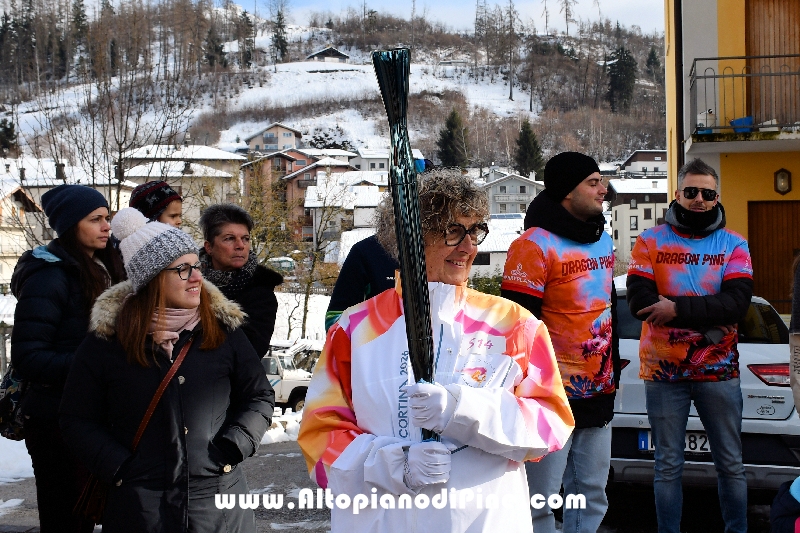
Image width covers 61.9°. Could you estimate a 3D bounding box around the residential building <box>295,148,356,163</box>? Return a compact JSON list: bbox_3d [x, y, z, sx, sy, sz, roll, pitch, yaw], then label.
[{"bbox_3d":[-15.425,-20.498,138.000,13.000,7.500,10.000,0,-1,0],"label":"residential building"}]

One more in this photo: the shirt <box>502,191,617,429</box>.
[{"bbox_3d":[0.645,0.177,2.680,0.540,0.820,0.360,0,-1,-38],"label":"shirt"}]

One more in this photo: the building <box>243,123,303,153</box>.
[{"bbox_3d":[-31.000,-30.200,163.000,13.200,8.000,11.000,0,0,0],"label":"building"}]

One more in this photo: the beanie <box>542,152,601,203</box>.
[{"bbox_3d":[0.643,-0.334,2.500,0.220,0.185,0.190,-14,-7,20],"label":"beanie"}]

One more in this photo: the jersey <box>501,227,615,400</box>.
[{"bbox_3d":[0.637,0.189,2.680,0.530,0.710,0.350,0,-1,-38],"label":"jersey"}]

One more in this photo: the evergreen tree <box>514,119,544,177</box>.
[{"bbox_3d":[23.316,-20.885,120.000,5.400,11.500,5.400,0,-2,0],"label":"evergreen tree"}]

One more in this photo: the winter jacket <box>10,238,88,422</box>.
[{"bbox_3d":[-1.221,0.236,2.500,0.390,0.660,0.500,-1,-1,20],"label":"winter jacket"}]

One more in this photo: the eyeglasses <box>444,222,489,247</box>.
[{"bbox_3d":[0.116,-0.072,1.590,0.140,0.052,0.135,2,-3,-37],"label":"eyeglasses"}]

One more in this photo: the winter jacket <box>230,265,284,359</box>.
[{"bbox_3d":[-0.655,0.310,2.470,0.500,0.720,0.320,0,0,-27],"label":"winter jacket"}]

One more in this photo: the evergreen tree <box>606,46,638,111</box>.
[{"bbox_3d":[68.200,-57.600,205.000,8.700,20.500,8.700,0,0,0],"label":"evergreen tree"}]

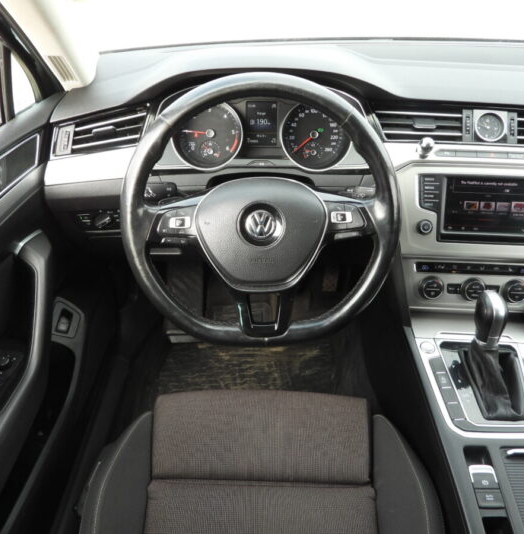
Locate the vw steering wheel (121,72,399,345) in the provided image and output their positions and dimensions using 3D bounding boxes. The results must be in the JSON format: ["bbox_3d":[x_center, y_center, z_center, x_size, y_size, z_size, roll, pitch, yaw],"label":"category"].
[{"bbox_3d":[-0.002,-0.074,0.682,0.372,0.361,0.090,0,8,0],"label":"vw steering wheel"}]

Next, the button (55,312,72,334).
[{"bbox_3d":[-0.353,0.099,0.880,0.022,0.036,0.012,17,-12,-24],"label":"button"}]

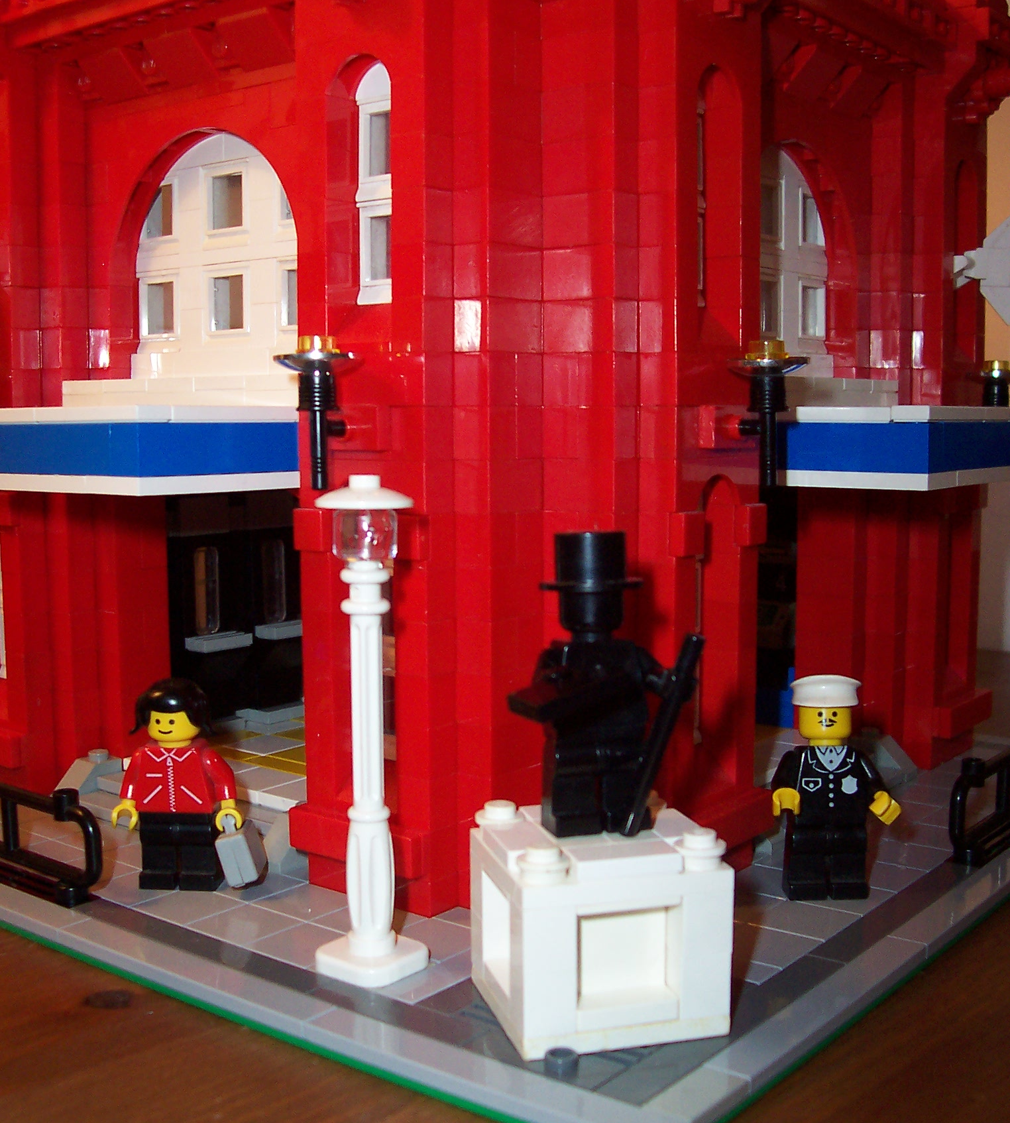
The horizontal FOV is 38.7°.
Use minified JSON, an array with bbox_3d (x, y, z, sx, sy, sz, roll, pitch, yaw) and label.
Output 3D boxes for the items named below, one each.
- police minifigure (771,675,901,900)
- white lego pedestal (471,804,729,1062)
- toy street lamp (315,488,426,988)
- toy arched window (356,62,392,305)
[{"bbox_3d":[0.062,0.043,0.275,0.024,0.043,0.018,0,6,1],"label":"police minifigure"},{"bbox_3d":[0.014,0.055,0.225,0.032,0.030,0.032,-2,6,-15],"label":"white lego pedestal"},{"bbox_3d":[-0.023,0.027,0.241,0.016,0.083,0.016,4,7,38],"label":"toy street lamp"},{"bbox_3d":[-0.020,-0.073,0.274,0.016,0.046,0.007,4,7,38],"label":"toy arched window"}]

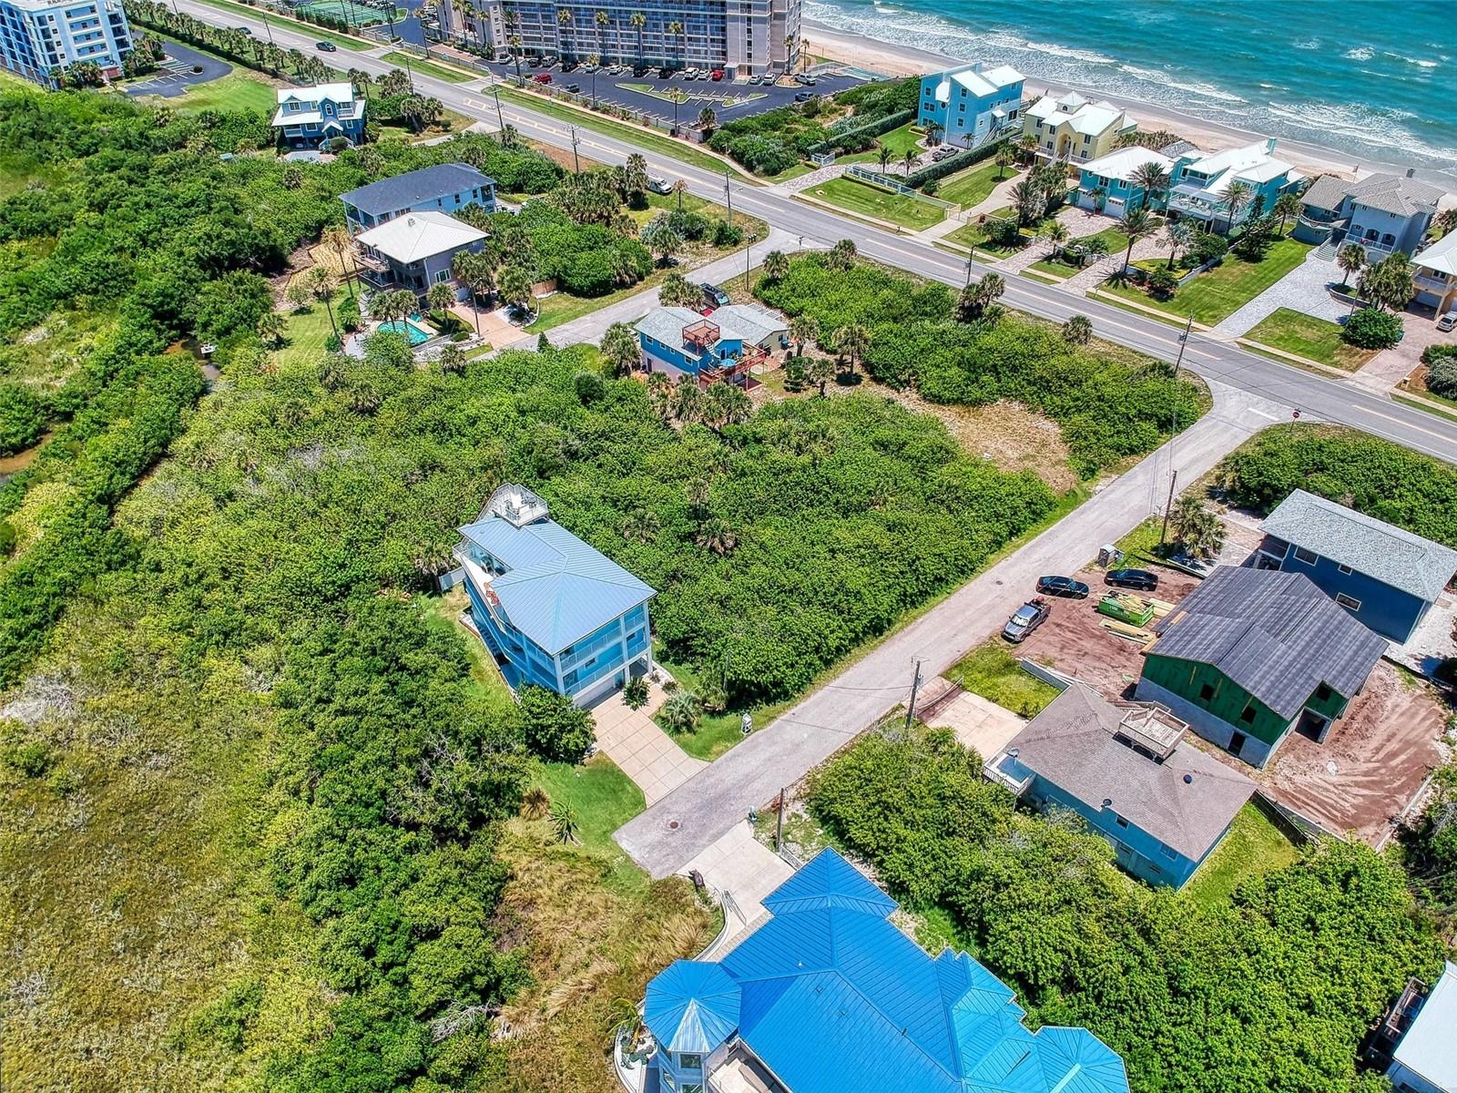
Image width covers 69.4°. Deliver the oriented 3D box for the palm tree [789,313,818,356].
[{"bbox_3d":[9.531,-27.451,137.410,3.940,5.516,3.940,0,38,0],"label":"palm tree"}]

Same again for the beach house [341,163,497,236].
[{"bbox_3d":[-50.132,-56.508,171.789,21.854,8.722,12.348,-31,47,-33],"label":"beach house"}]

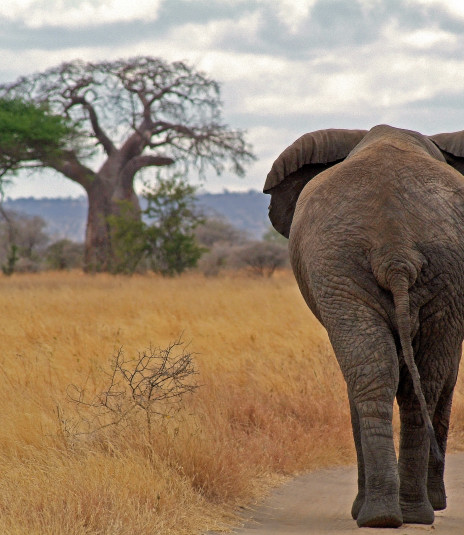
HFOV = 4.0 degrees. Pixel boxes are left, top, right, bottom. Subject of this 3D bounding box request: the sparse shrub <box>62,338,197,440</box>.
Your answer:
[{"bbox_3d":[-0.904,1.155,60.000,1.220,1.040,1.050,0,0,0],"label":"sparse shrub"}]

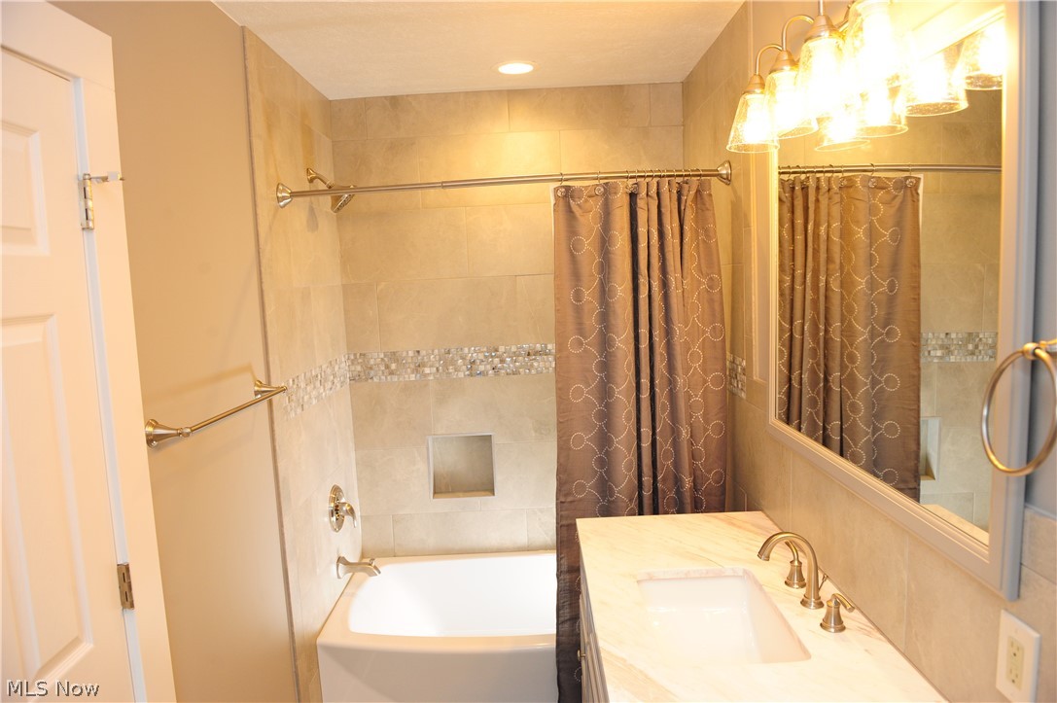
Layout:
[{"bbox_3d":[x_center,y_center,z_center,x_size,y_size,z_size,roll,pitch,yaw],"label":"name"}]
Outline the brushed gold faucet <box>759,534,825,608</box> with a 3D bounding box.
[{"bbox_3d":[0.585,0.485,1.565,0.144,0.168,0.051,-3,6,1],"label":"brushed gold faucet"}]

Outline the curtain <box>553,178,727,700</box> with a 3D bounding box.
[{"bbox_3d":[0.387,0.347,2.425,0.600,1.850,0.130,-3,6,1],"label":"curtain"}]

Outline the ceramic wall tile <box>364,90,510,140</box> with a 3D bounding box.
[{"bbox_3d":[-0.389,-1.008,3.012,0.608,0.169,0.010,-3,6,1],"label":"ceramic wall tile"}]

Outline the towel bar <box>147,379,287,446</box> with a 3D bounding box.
[{"bbox_3d":[-0.773,0.140,1.826,0.095,0.060,0.645,-3,6,1],"label":"towel bar"}]

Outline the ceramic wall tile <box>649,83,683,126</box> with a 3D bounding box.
[{"bbox_3d":[0.594,-1.058,3.018,0.138,0.173,0.010,-3,6,1],"label":"ceramic wall tile"}]

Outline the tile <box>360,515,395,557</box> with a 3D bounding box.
[{"bbox_3d":[-0.691,0.848,3.225,0.150,0.199,0.010,-3,6,1],"label":"tile"}]

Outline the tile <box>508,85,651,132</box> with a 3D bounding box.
[{"bbox_3d":[0.218,-1.034,3.005,0.601,0.169,0.010,-3,6,1],"label":"tile"}]

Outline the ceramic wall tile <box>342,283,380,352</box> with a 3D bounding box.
[{"bbox_3d":[-0.733,-0.146,3.101,0.147,0.305,0.010,-3,6,1],"label":"ceramic wall tile"}]

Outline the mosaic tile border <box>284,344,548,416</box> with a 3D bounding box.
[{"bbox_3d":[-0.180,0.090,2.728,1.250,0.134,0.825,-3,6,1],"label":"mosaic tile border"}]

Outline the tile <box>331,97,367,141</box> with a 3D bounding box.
[{"bbox_3d":[-0.769,-0.991,3.016,0.148,0.169,0.010,-3,6,1],"label":"tile"}]

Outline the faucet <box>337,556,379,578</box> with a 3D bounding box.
[{"bbox_3d":[-0.686,0.877,2.862,0.166,0.092,0.066,-3,6,1],"label":"faucet"}]

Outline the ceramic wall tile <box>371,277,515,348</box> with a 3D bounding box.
[{"bbox_3d":[-0.355,-0.165,3.117,0.612,0.308,0.010,-3,6,1],"label":"ceramic wall tile"}]

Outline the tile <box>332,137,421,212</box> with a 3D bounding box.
[{"bbox_3d":[-0.654,-0.762,3.057,0.373,0.307,0.010,-3,6,1],"label":"tile"}]

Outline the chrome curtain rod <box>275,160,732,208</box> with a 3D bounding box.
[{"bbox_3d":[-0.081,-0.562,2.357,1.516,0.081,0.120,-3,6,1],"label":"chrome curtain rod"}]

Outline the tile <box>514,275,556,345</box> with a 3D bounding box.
[{"bbox_3d":[0.257,-0.190,3.090,0.604,0.305,0.010,-3,6,1],"label":"tile"}]

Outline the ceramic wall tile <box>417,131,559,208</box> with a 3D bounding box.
[{"bbox_3d":[-0.162,-0.785,3.051,0.612,0.307,0.010,-3,6,1],"label":"ceramic wall tile"}]

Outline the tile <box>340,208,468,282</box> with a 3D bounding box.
[{"bbox_3d":[-0.543,-0.461,3.068,0.553,0.303,0.010,-3,6,1],"label":"tile"}]

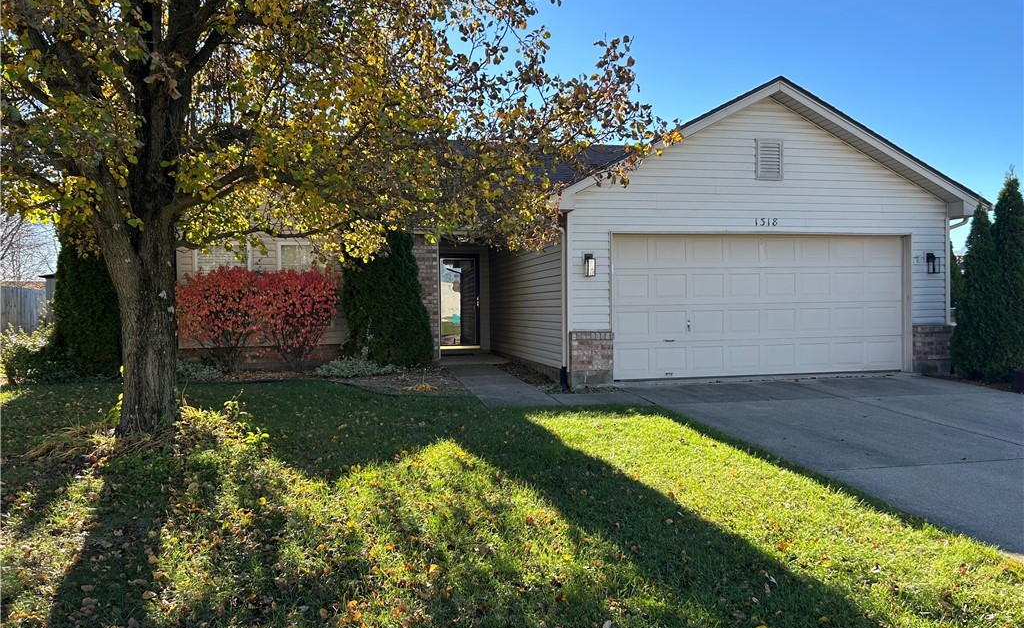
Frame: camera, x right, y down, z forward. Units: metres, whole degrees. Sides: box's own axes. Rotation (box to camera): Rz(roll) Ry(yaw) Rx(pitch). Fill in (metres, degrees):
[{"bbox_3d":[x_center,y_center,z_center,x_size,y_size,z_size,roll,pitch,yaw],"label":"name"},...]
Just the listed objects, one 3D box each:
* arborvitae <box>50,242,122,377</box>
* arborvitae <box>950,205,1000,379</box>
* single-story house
[{"bbox_3d":[-6.844,-0.282,12.578,1.200,2.559,1.200,-1,0,-12],"label":"arborvitae"},{"bbox_3d":[7.013,-0.357,11.549,0.800,2.604,0.800,-1,0,-12],"label":"arborvitae"},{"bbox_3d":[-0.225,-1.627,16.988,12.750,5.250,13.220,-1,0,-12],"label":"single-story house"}]

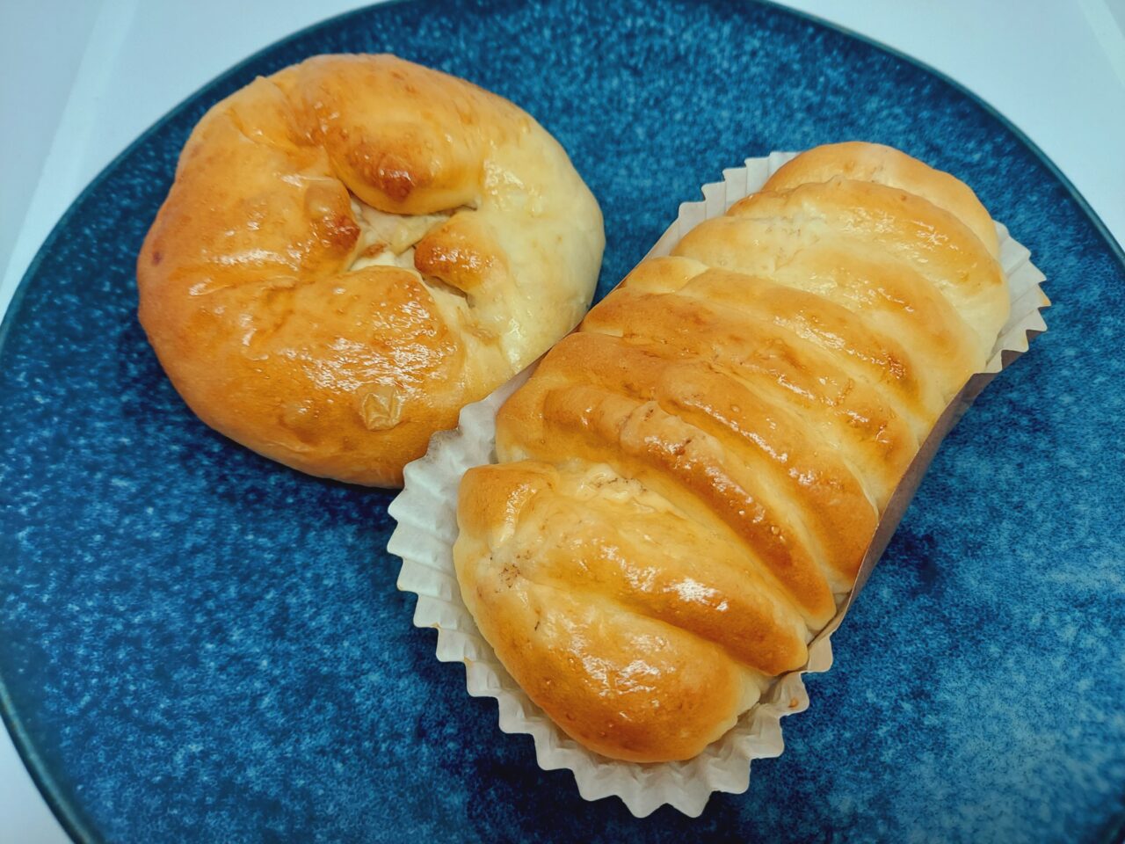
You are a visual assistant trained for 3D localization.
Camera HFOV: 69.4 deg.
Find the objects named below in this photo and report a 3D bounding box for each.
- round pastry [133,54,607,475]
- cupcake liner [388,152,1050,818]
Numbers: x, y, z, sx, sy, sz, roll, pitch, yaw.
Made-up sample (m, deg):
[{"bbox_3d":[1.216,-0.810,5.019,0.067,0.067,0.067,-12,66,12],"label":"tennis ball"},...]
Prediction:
[{"bbox_3d":[-0.045,-0.043,0.199,0.112,0.046,0.120,0,62,0],"label":"round pastry"},{"bbox_3d":[0.040,0.001,0.183,0.087,0.034,0.165,38,68,18],"label":"cupcake liner"}]

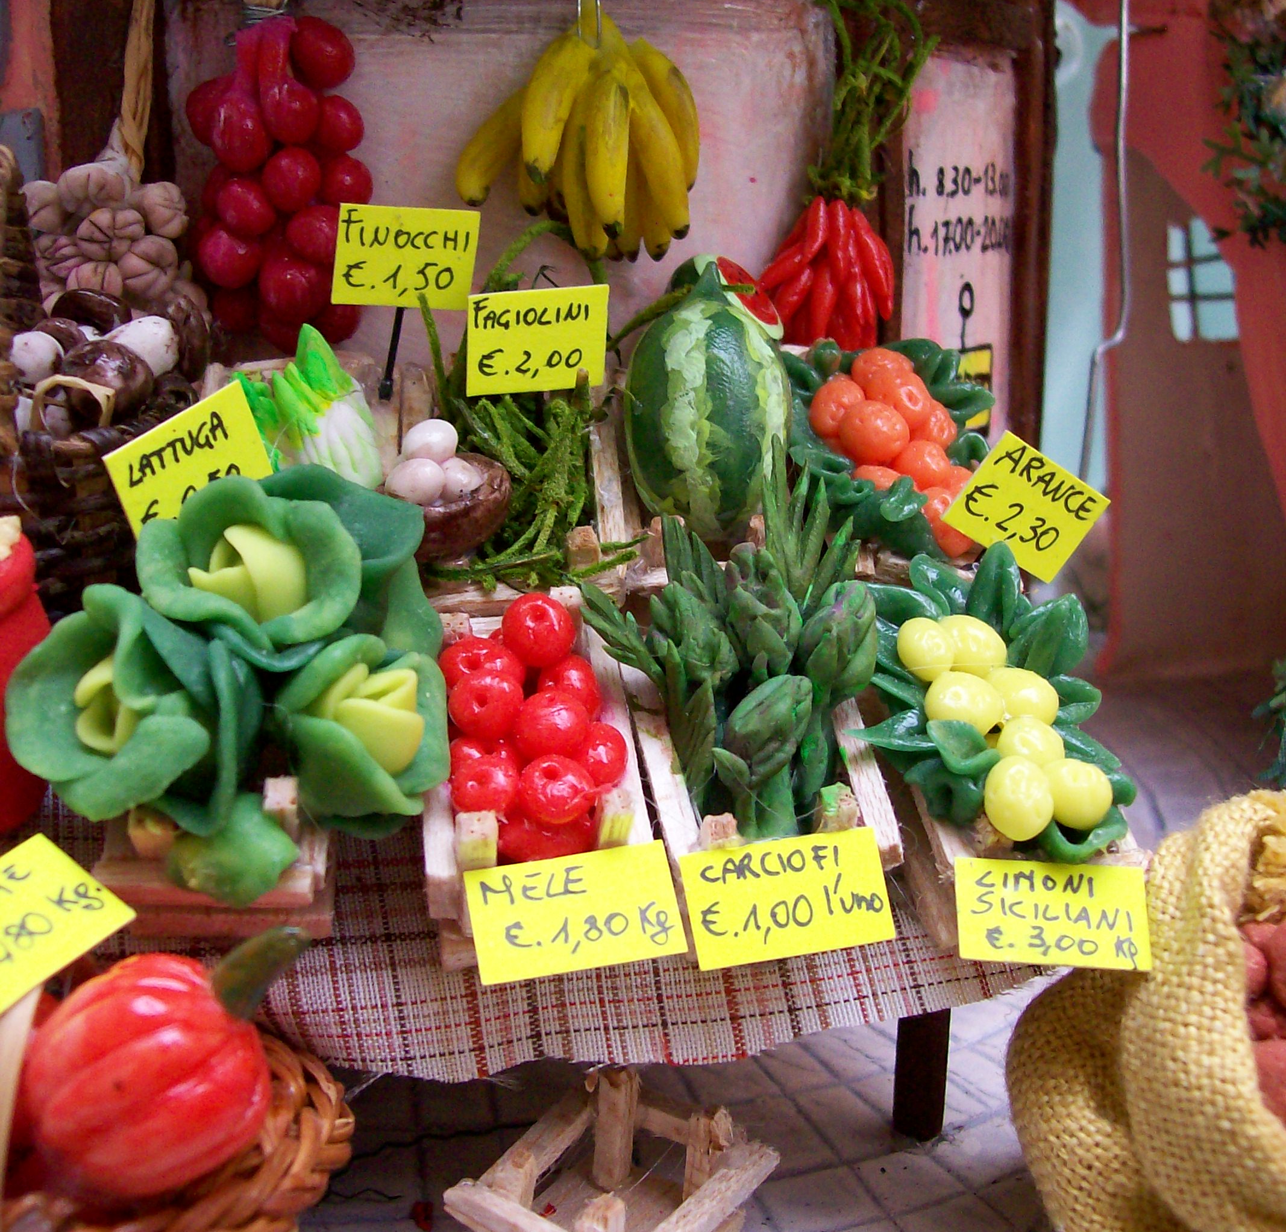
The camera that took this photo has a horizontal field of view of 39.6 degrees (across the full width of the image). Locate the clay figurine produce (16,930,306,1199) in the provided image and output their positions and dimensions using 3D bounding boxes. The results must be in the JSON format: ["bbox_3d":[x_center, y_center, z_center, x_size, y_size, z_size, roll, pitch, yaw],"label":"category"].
[{"bbox_3d":[-0.053,0.049,0.200,0.034,0.028,0.028,-41,16,15],"label":"clay figurine produce"}]

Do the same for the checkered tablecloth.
[{"bbox_3d":[-0.021,0.027,0.246,0.124,0.012,0.085,-8,44,-8],"label":"checkered tablecloth"}]

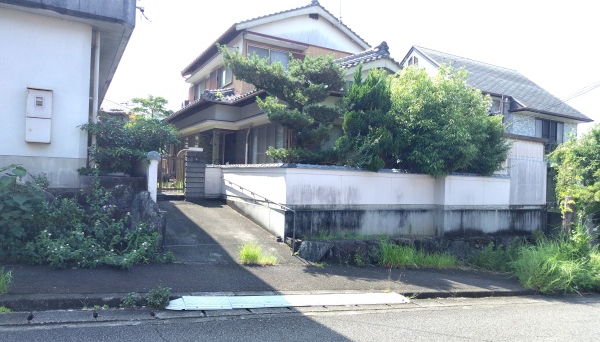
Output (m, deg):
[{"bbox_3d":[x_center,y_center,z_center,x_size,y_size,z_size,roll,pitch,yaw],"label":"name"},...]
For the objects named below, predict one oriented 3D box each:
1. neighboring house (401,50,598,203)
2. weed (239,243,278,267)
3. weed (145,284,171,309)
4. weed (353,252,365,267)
[{"bbox_3d":[10.309,-1.884,23.284,10.500,9.400,9.600,2,-1,-29],"label":"neighboring house"},{"bbox_3d":[-0.815,1.602,7.650,0.620,0.380,0.360,2,-1,-29],"label":"weed"},{"bbox_3d":[-1.758,1.549,4.920,0.250,0.270,0.250,2,-1,-29],"label":"weed"},{"bbox_3d":[1.284,1.942,8.750,0.230,0.280,0.200,2,-1,-29],"label":"weed"}]

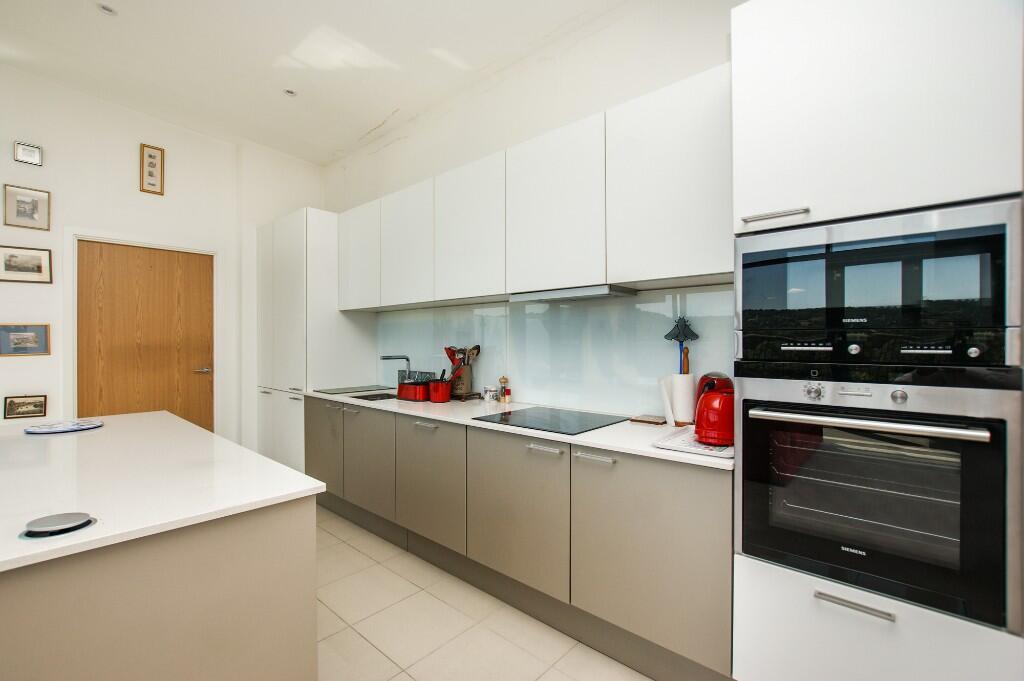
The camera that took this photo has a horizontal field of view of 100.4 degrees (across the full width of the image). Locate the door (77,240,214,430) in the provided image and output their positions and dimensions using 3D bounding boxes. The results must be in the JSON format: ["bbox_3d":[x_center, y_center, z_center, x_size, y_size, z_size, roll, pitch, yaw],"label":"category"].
[{"bbox_3d":[-2.946,0.254,3.489,0.045,2.010,0.856,0,0,40],"label":"door"}]

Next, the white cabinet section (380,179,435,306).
[{"bbox_3d":[-0.611,-0.639,3.029,0.600,0.780,0.345,0,0,40],"label":"white cabinet section"}]

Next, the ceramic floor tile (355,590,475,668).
[{"bbox_3d":[-0.429,1.262,1.885,0.395,0.010,0.395,0,0,40],"label":"ceramic floor tile"}]

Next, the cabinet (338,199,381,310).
[{"bbox_3d":[-1.077,-0.634,3.422,0.605,0.783,0.323,0,0,40],"label":"cabinet"}]

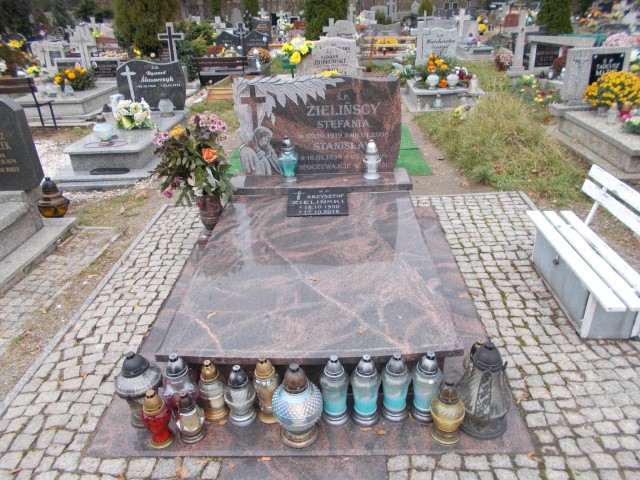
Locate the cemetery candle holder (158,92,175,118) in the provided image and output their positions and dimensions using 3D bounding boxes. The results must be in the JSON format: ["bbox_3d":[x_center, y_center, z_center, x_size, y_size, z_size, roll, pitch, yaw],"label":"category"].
[{"bbox_3d":[-1.840,-1.619,5.752,0.165,0.277,0.165,-2,28,4],"label":"cemetery candle holder"}]

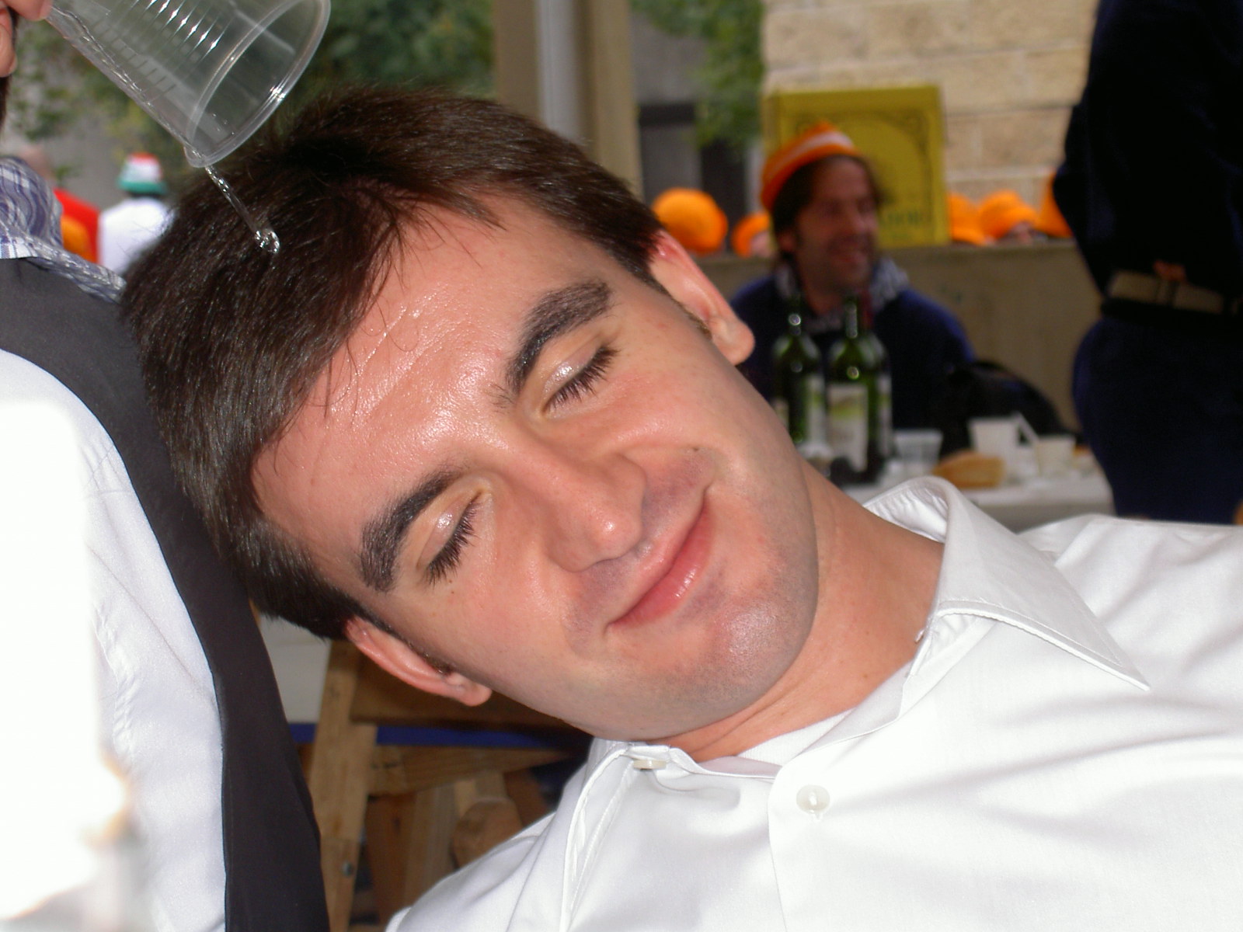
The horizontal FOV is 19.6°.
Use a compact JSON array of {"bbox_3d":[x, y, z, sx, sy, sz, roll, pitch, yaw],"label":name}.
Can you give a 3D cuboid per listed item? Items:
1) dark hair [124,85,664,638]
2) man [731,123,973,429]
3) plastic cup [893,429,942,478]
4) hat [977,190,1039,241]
[{"bbox_3d":[-0.077,-0.039,1.193,0.190,0.180,0.200,38,0,-8],"label":"dark hair"},{"bbox_3d":[0.410,0.060,6.130,0.550,1.280,0.720,-4,6,-17],"label":"man"},{"bbox_3d":[0.476,-0.019,5.750,0.077,0.077,0.077,-2,6,0],"label":"plastic cup"},{"bbox_3d":[1.563,-1.010,14.500,0.270,0.160,0.240,-14,0,31],"label":"hat"}]

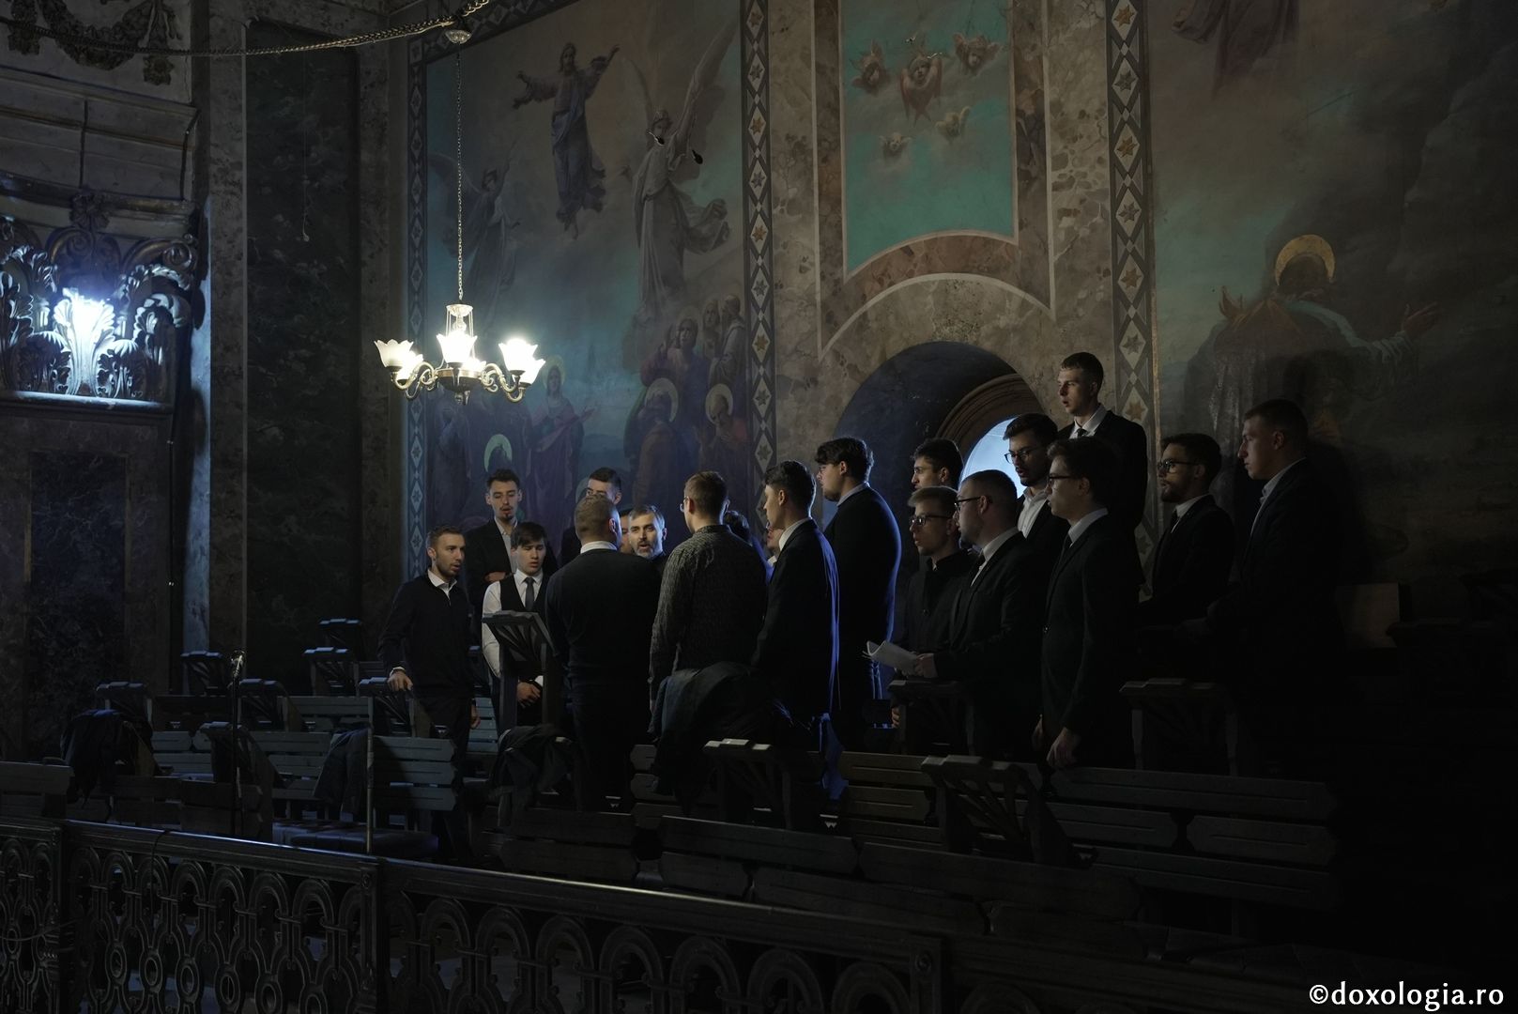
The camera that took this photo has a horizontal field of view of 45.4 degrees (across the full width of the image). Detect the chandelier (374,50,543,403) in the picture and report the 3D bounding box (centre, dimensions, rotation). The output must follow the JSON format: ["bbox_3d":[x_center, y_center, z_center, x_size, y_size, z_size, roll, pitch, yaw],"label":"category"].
[{"bbox_3d":[-1.201,-1.128,7.250,0.670,1.432,0.670,-1,-4,0],"label":"chandelier"}]

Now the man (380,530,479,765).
[{"bbox_3d":[-1.599,0.981,8.838,0.540,1.780,0.400,2,-5,-33],"label":"man"}]

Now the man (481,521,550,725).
[{"bbox_3d":[-1.147,0.954,8.939,0.500,1.760,0.340,0,-4,-12],"label":"man"}]

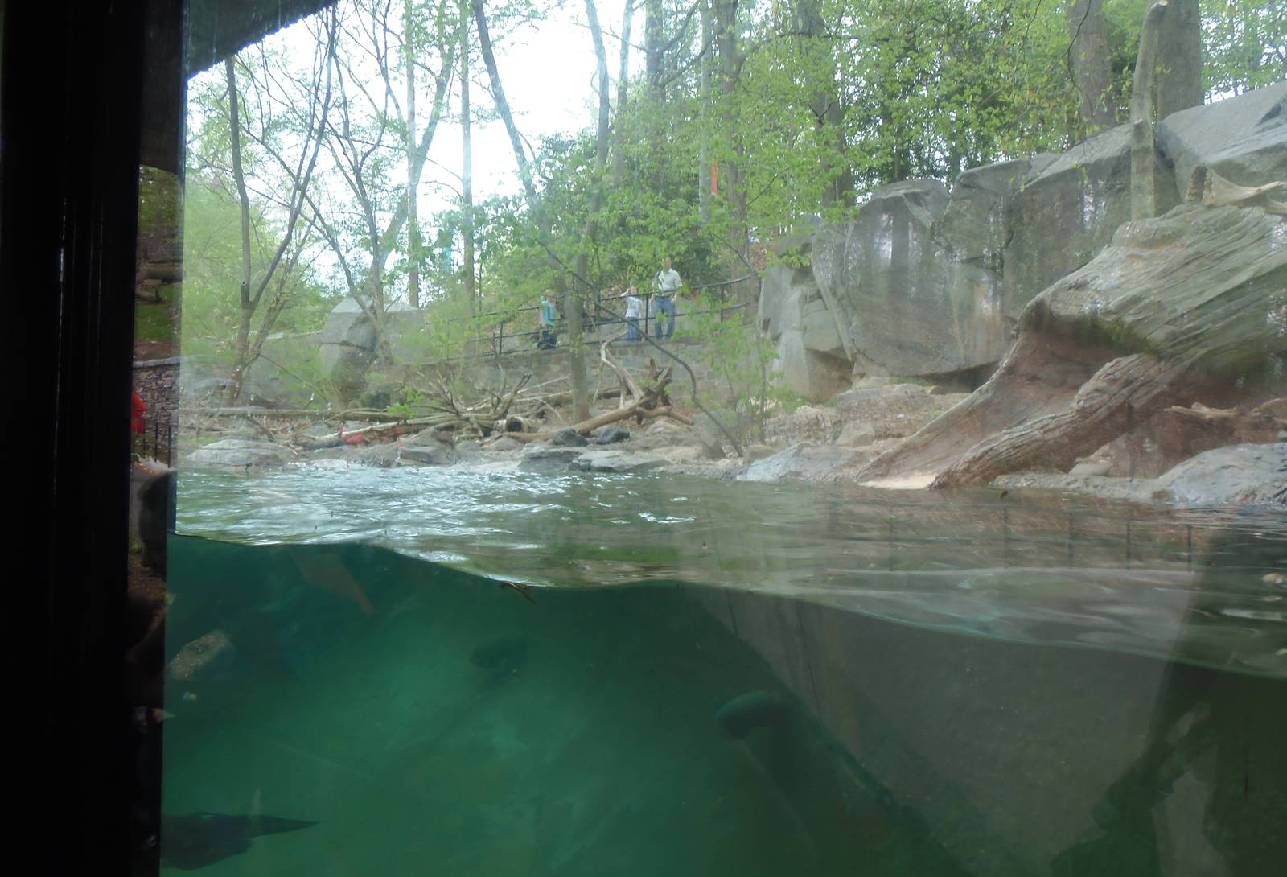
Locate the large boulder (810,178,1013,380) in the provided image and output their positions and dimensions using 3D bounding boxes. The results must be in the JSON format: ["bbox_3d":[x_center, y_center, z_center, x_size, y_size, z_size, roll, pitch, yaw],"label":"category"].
[{"bbox_3d":[4.170,-2.500,13.900,2.750,2.950,2.100,0,-1,18],"label":"large boulder"}]

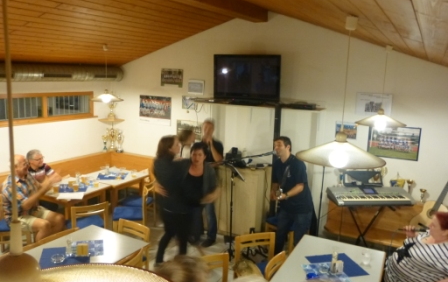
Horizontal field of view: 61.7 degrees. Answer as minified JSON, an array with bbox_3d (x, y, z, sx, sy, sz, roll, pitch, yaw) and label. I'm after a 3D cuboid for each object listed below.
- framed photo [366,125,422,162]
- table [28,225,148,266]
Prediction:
[{"bbox_3d":[2.157,0.023,4.776,0.605,0.405,0.020,7,11,28],"label":"framed photo"},{"bbox_3d":[-1.382,1.420,3.465,0.810,0.750,1.200,7,11,28],"label":"table"}]

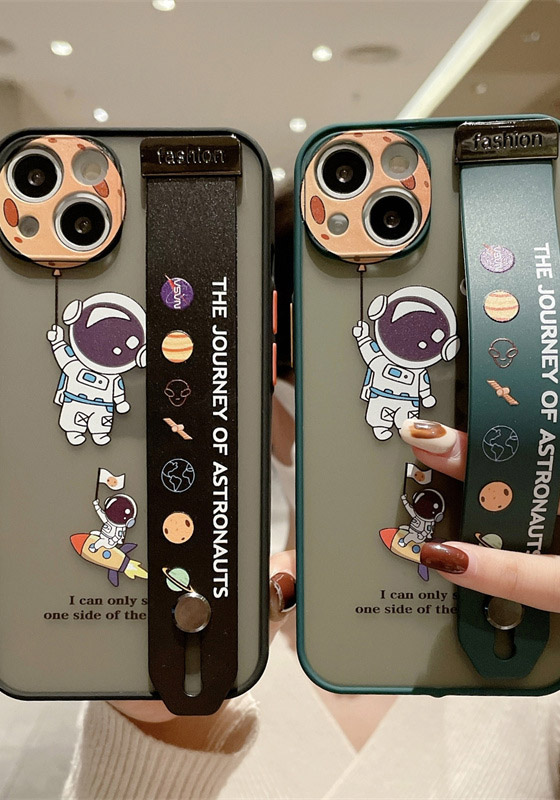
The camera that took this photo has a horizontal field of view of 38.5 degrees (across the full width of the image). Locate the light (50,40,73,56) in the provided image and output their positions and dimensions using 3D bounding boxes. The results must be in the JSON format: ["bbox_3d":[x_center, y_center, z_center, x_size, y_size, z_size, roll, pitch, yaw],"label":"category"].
[{"bbox_3d":[-1.411,-2.270,5.173,0.135,0.070,0.135,0,8,0],"label":"light"}]

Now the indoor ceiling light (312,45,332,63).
[{"bbox_3d":[0.280,-2.287,5.287,0.130,0.070,0.130,0,8,0],"label":"indoor ceiling light"}]

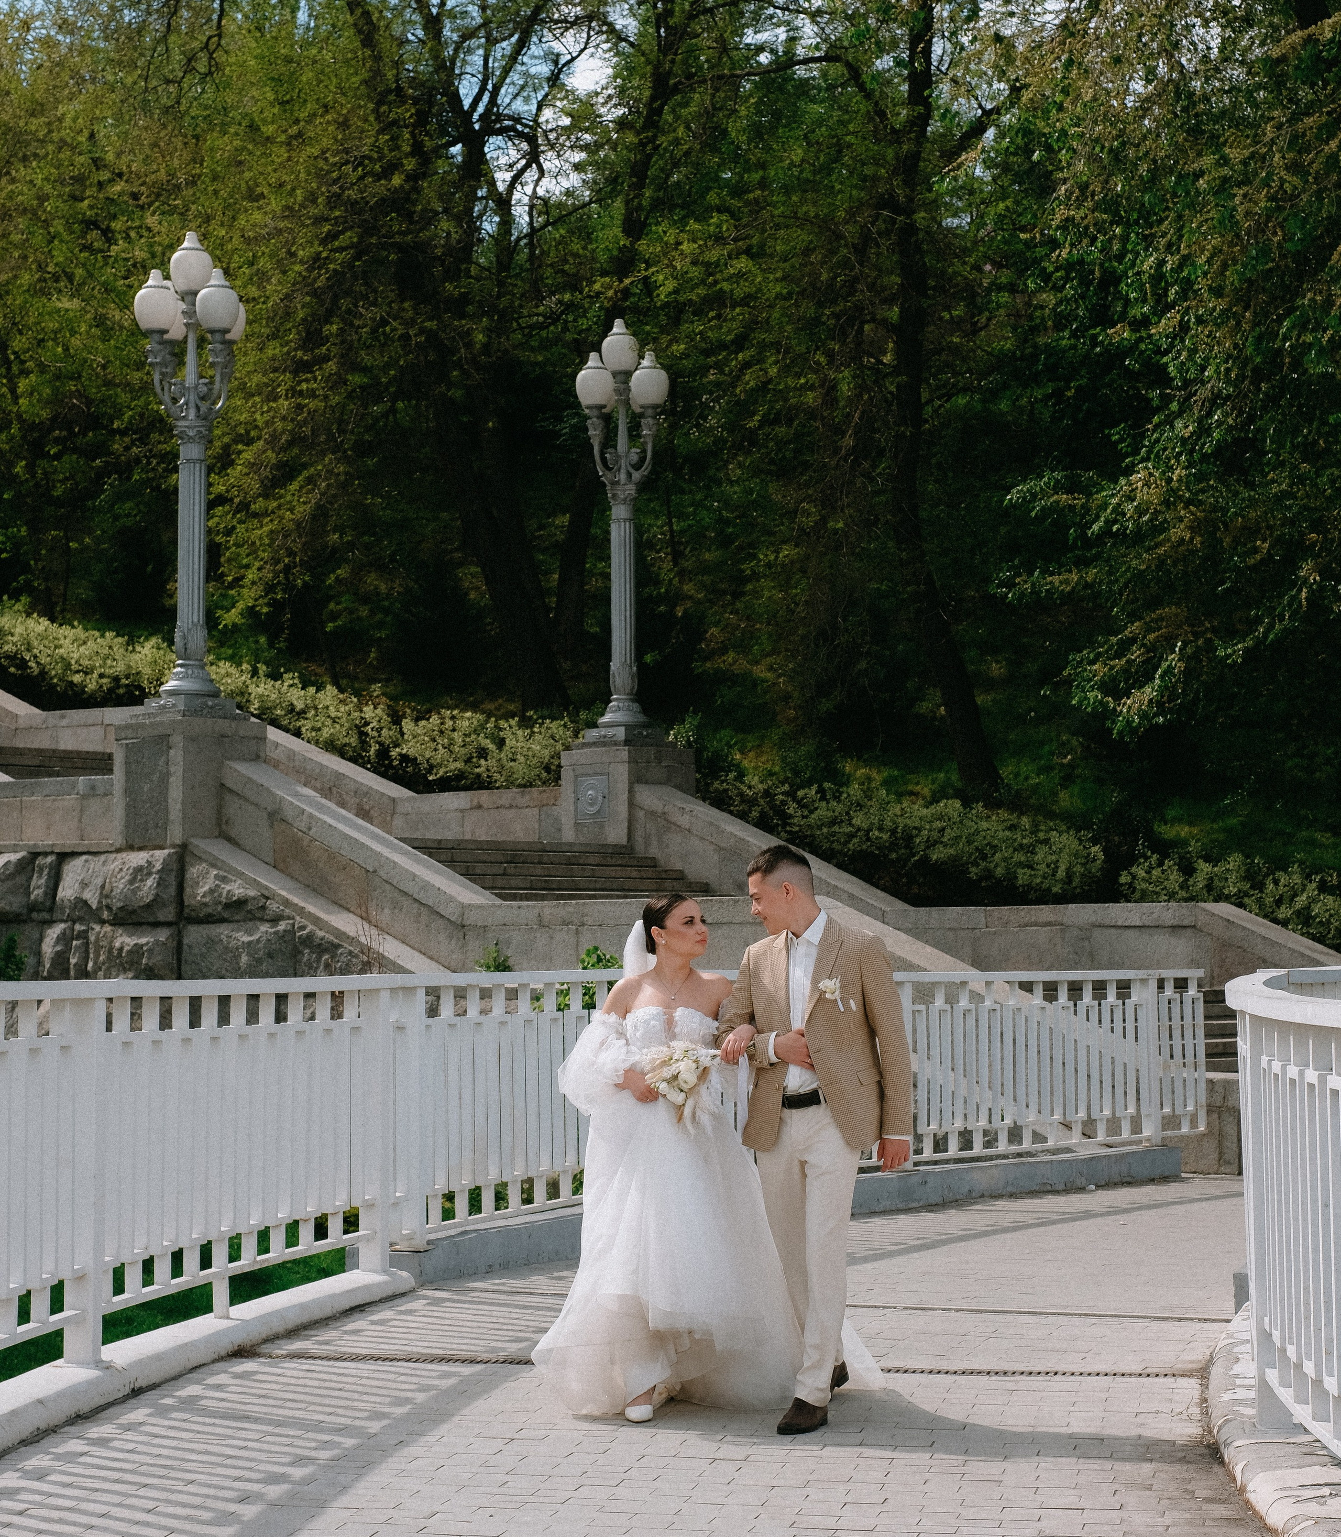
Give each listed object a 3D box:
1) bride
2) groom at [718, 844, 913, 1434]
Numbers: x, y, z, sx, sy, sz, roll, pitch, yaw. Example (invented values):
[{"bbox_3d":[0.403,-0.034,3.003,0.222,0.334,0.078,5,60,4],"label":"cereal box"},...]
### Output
[{"bbox_3d":[0.007,1.201,9.395,0.880,1.609,0.820,-1,-4,5],"label":"bride"},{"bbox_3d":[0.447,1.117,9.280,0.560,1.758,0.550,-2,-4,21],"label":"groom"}]

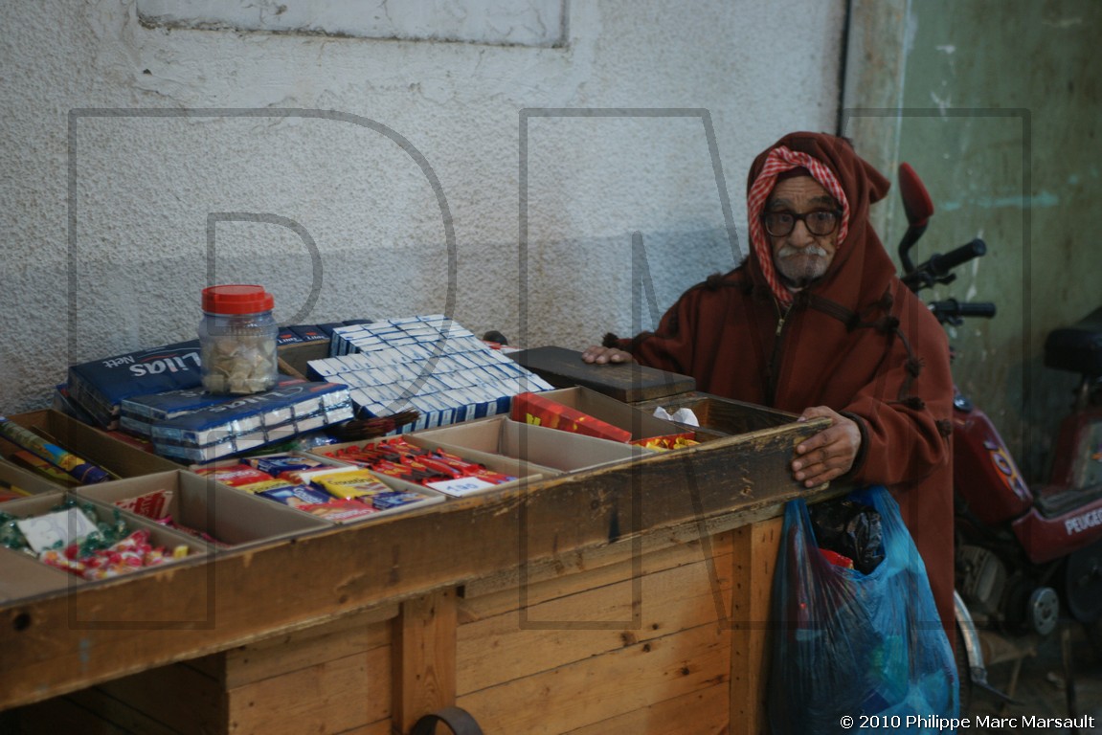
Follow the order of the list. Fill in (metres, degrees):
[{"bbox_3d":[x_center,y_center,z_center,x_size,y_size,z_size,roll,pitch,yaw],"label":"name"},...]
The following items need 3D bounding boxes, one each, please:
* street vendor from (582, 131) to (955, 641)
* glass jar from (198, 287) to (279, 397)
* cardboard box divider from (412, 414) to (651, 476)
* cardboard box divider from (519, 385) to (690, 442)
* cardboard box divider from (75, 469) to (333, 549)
[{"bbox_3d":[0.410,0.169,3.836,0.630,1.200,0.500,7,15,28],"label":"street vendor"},{"bbox_3d":[-0.489,-0.043,3.350,0.124,0.156,0.124,0,13,0],"label":"glass jar"},{"bbox_3d":[-0.026,0.157,3.346,0.183,0.075,0.322,-11,17,-39],"label":"cardboard box divider"},{"bbox_3d":[0.076,0.112,3.465,0.152,0.080,0.304,-11,17,-39],"label":"cardboard box divider"},{"bbox_3d":[-0.493,0.232,3.018,0.174,0.075,0.381,-11,17,-39],"label":"cardboard box divider"}]

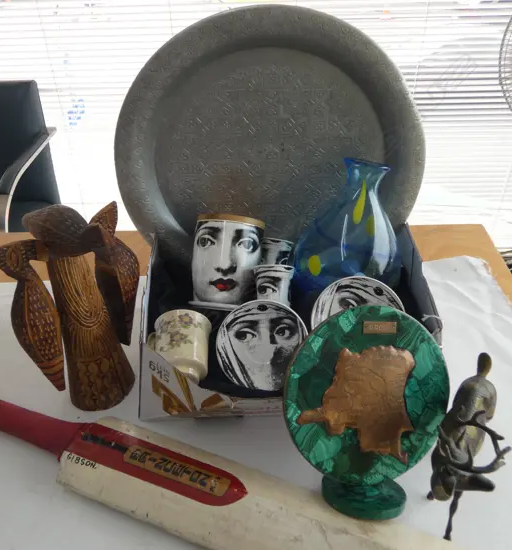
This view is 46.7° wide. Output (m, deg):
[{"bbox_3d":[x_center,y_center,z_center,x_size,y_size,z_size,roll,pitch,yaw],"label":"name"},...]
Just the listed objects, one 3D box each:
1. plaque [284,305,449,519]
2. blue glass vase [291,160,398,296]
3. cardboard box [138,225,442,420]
[{"bbox_3d":[0.126,0.146,0.657,0.197,0.222,0.085,3,5,-14],"label":"plaque"},{"bbox_3d":[0.131,-0.029,0.799,0.147,0.244,0.147,5,20,-4],"label":"blue glass vase"},{"bbox_3d":[0.036,0.057,0.806,0.355,0.140,0.205,-2,39,-2],"label":"cardboard box"}]

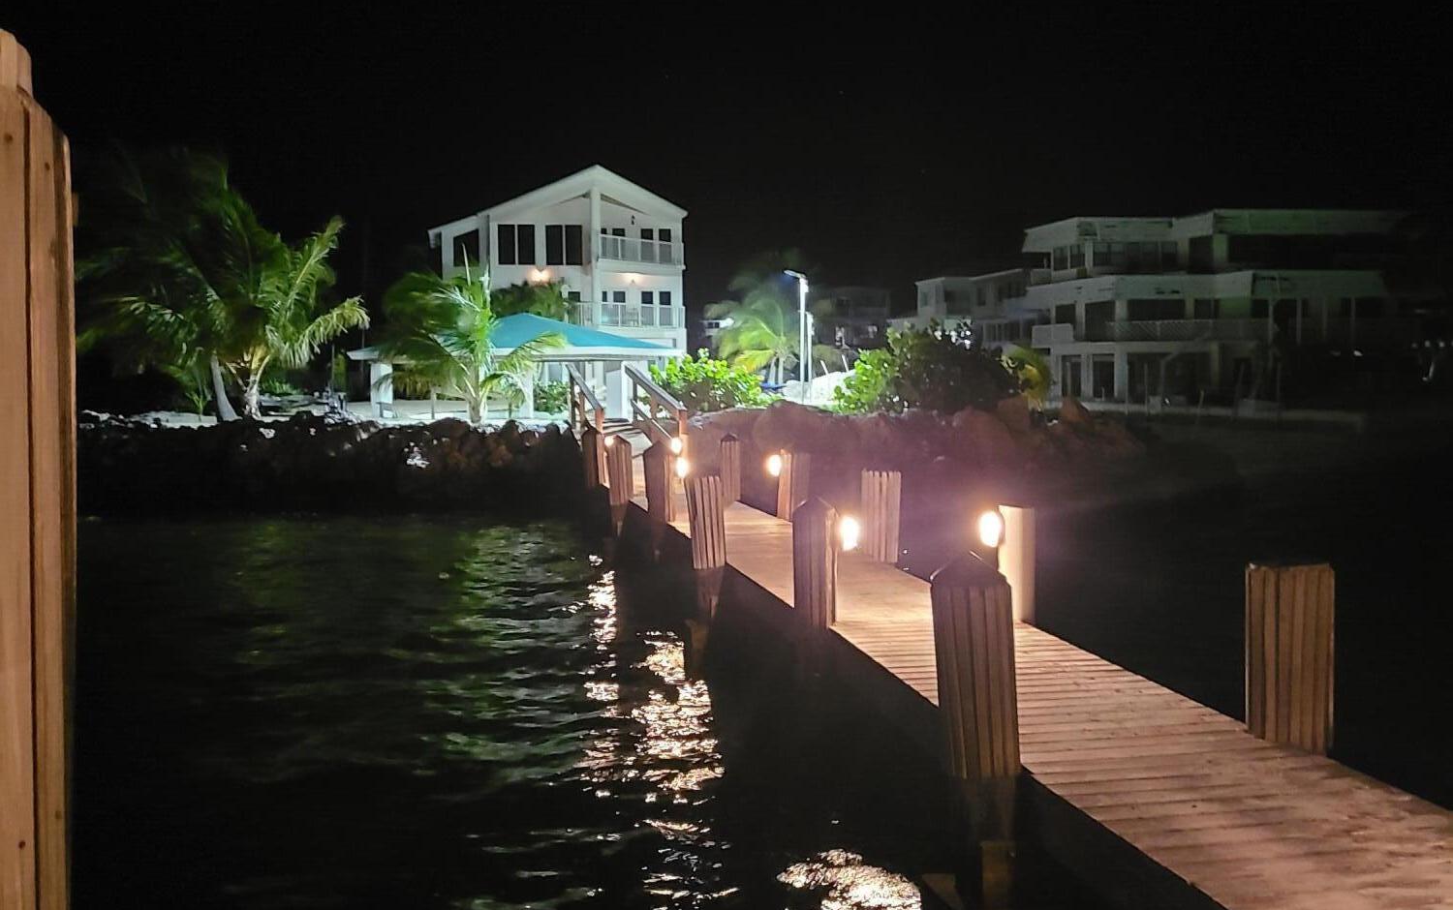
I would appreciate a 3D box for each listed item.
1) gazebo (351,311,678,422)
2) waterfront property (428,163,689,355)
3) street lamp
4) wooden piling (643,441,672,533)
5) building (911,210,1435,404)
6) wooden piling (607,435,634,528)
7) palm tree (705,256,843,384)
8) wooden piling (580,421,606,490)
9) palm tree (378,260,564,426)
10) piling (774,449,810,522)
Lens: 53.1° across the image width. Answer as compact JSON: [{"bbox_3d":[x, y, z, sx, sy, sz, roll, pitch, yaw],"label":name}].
[{"bbox_3d":[-7.110,-3.250,52.000,9.400,3.750,9.400,1,3,10],"label":"gazebo"},{"bbox_3d":[-8.058,-7.900,69.000,11.400,9.800,12.000,-1,4,-8],"label":"waterfront property"},{"bbox_3d":[2.298,-3.984,48.000,0.900,4.400,0.300,-2,4,-22],"label":"street lamp"},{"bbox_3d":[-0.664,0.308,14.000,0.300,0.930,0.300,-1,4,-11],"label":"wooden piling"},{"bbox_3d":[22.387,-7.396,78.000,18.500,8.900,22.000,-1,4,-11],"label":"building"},{"bbox_3d":[-1.195,0.311,16.400,0.300,1.020,0.300,-1,4,-11],"label":"wooden piling"},{"bbox_3d":[1.816,-5.291,59.000,4.900,5.200,4.800,-1,4,-11],"label":"palm tree"},{"bbox_3d":[-1.713,0.006,18.700,0.300,0.900,0.300,-1,4,-11],"label":"wooden piling"},{"bbox_3d":[-6.418,-2.774,36.500,4.500,4.100,4.200,-1,4,-11],"label":"palm tree"},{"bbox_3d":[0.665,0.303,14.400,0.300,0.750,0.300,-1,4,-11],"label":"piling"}]

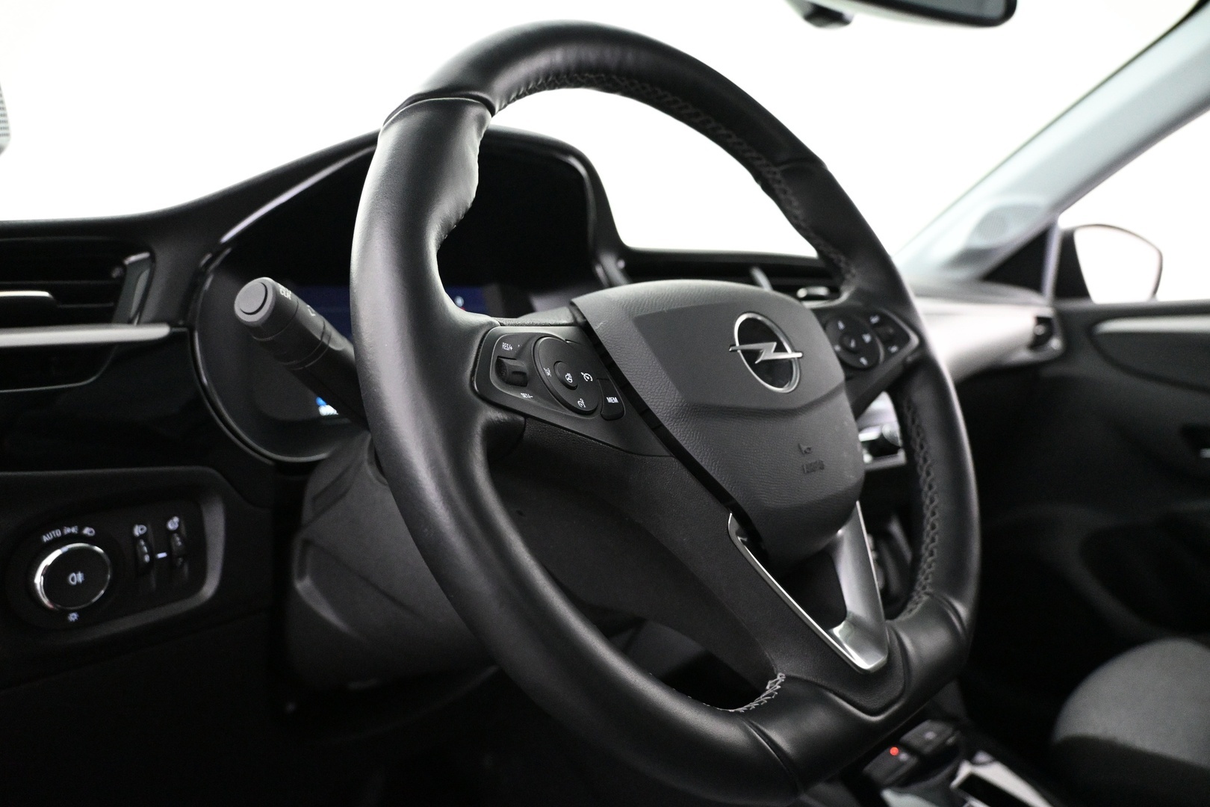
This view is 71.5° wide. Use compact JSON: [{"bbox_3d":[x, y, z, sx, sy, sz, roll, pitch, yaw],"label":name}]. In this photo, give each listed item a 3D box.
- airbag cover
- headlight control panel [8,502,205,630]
[{"bbox_3d":[0.070,0.001,0.384,0.174,0.140,0.042,-9,-14,-44],"label":"airbag cover"},{"bbox_3d":[-0.234,0.079,0.406,0.026,0.058,0.090,4,10,36],"label":"headlight control panel"}]

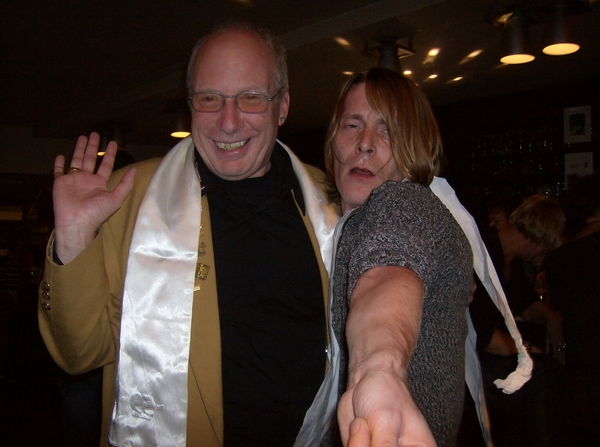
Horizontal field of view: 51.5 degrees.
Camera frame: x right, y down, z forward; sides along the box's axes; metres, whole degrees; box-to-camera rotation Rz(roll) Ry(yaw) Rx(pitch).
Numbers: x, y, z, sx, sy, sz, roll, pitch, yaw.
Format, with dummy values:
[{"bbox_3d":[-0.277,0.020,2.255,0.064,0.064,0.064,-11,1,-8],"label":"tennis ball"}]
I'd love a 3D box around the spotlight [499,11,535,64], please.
[{"bbox_3d":[1.289,-1.111,3.700,0.200,0.285,0.200,1,-3,0],"label":"spotlight"}]

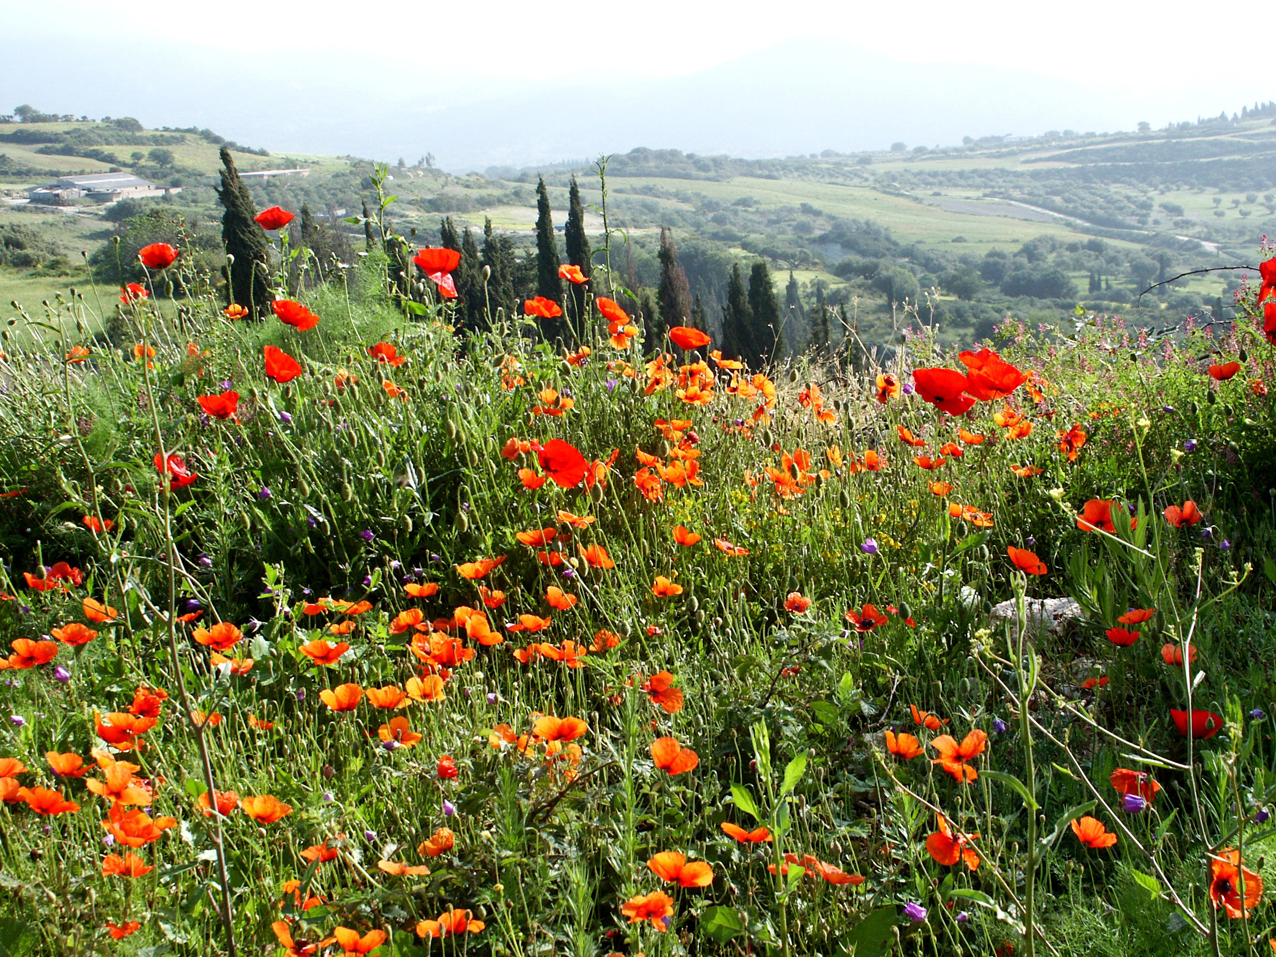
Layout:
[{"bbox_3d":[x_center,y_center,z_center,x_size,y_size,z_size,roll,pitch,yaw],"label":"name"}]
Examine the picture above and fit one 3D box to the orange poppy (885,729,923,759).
[{"bbox_3d":[0.345,0.345,3.150,0.050,0.030,0.048,5,9,-1],"label":"orange poppy"}]

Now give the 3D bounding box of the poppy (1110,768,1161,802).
[{"bbox_3d":[0.582,0.359,2.850,0.060,0.035,0.057,3,18,0],"label":"poppy"}]

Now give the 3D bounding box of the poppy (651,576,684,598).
[{"bbox_3d":[0.047,0.175,3.950,0.052,0.029,0.050,-3,13,0],"label":"poppy"}]

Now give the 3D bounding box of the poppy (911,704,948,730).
[{"bbox_3d":[0.389,0.319,3.250,0.050,0.028,0.048,13,12,0],"label":"poppy"}]

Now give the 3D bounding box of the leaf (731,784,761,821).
[{"bbox_3d":[0.112,0.340,2.550,0.020,0.050,0.014,-35,-6,-10],"label":"leaf"}]

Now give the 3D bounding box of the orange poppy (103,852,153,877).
[{"bbox_3d":[-0.556,0.421,2.650,0.055,0.024,0.050,0,13,0],"label":"orange poppy"}]

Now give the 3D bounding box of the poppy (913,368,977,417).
[{"bbox_3d":[0.416,-0.117,3.300,0.086,0.050,0.075,17,13,-3],"label":"poppy"}]

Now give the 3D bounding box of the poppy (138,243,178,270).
[{"bbox_3d":[-0.789,-0.365,4.000,0.065,0.040,0.062,0,8,0],"label":"poppy"}]

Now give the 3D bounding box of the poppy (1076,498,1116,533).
[{"bbox_3d":[0.778,0.063,4.100,0.076,0.040,0.070,0,27,0],"label":"poppy"}]

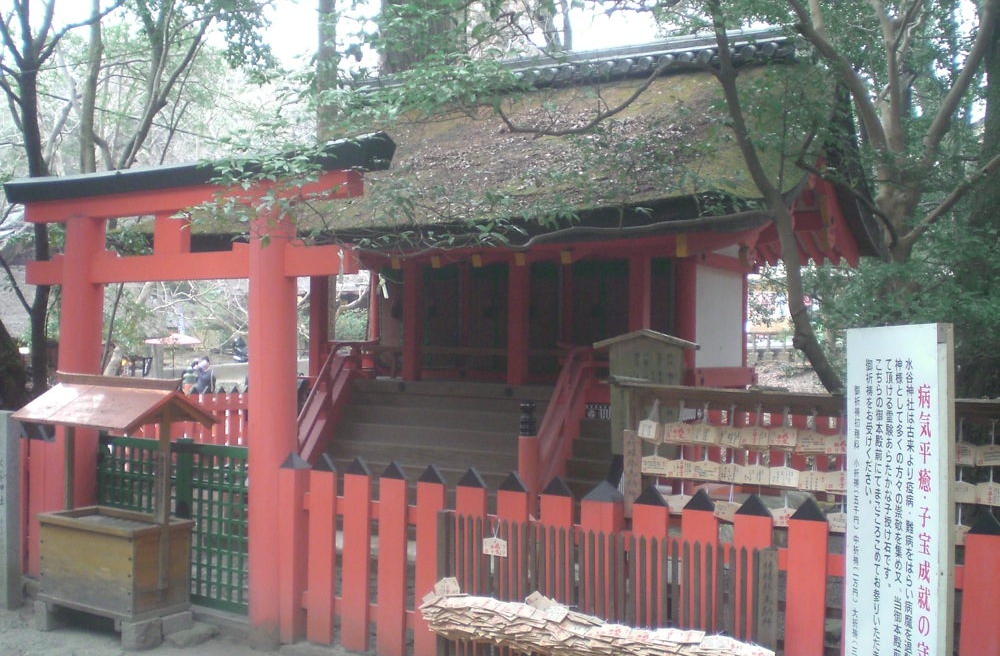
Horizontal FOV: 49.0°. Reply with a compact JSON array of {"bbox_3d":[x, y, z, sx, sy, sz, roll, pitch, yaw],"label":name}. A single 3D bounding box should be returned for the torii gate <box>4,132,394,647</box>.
[{"bbox_3d":[-1.900,0.347,6.376,3.097,2.684,0.268,0,-1,33],"label":"torii gate"}]

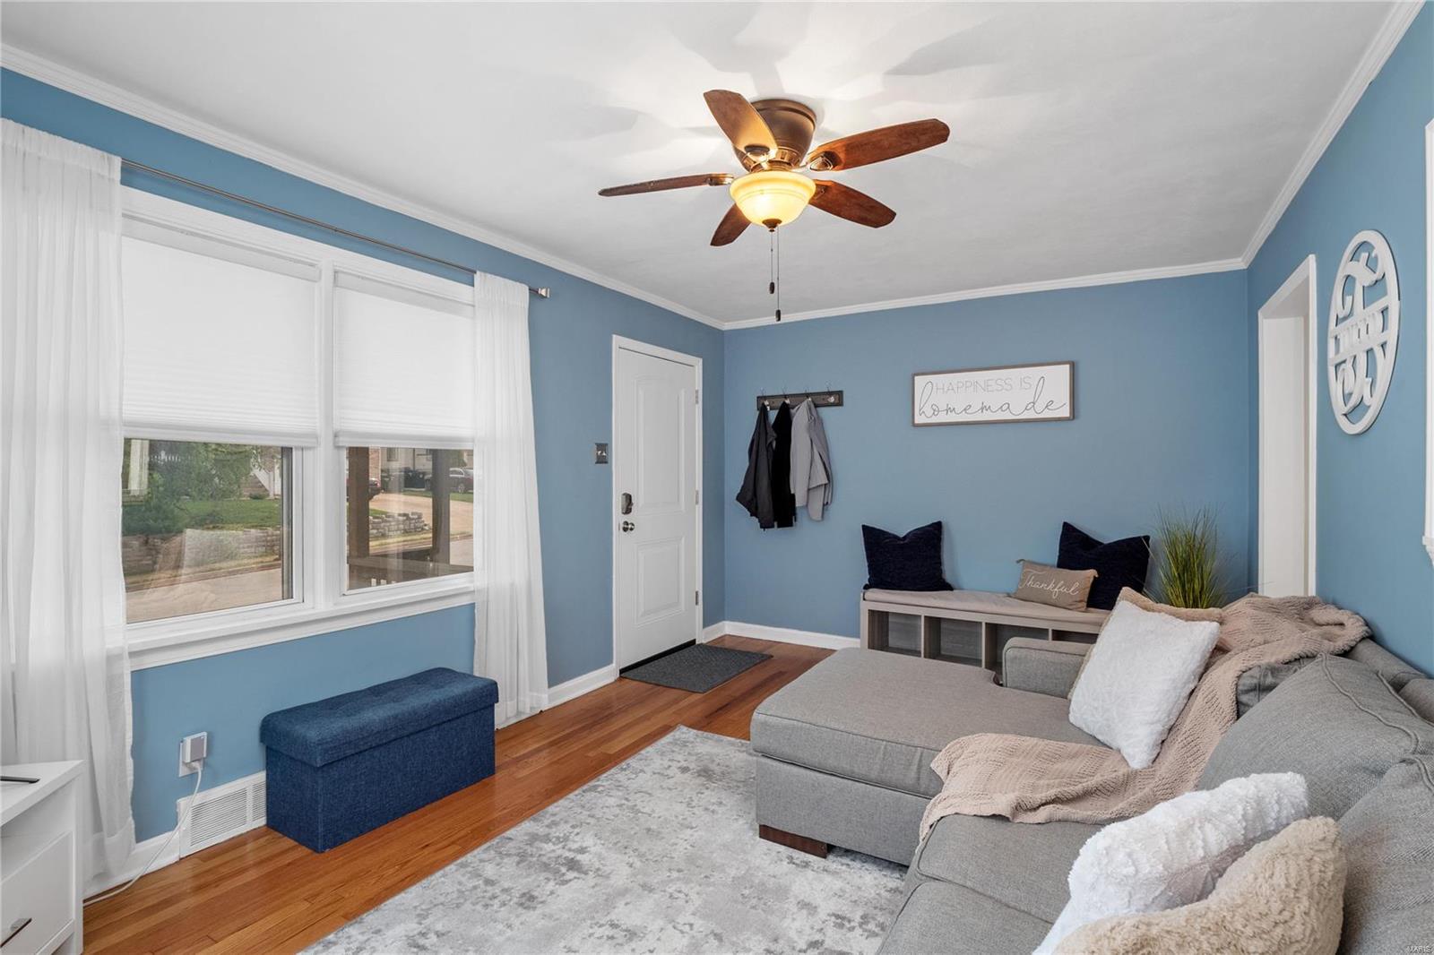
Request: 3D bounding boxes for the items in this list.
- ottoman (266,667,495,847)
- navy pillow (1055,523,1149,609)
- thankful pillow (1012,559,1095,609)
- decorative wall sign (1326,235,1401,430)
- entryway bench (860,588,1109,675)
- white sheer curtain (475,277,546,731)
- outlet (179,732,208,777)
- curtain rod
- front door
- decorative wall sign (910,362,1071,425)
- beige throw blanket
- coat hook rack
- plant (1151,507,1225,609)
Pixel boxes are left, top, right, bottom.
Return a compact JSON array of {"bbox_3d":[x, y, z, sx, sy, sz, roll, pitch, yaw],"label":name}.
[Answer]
[{"bbox_3d":[-1.289,1.062,2.516,0.370,0.395,0.730,1,1,34],"label":"ottoman"},{"bbox_3d":[2.204,0.510,3.660,0.440,0.450,0.150,9,-8,41],"label":"navy pillow"},{"bbox_3d":[1.978,0.625,3.759,0.110,0.230,0.420,23,-8,-31],"label":"thankful pillow"},{"bbox_3d":[1.785,-0.396,1.761,0.024,0.550,0.570,1,1,32],"label":"decorative wall sign"},{"bbox_3d":[1.624,1.002,3.809,1.470,0.520,0.390,1,1,32],"label":"entryway bench"},{"bbox_3d":[-1.010,0.132,3.146,0.100,2.200,0.450,1,1,32],"label":"white sheer curtain"},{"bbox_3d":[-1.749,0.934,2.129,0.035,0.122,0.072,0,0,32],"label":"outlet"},{"bbox_3d":[-1.456,-0.963,2.464,0.060,0.045,2.160,0,0,32],"label":"curtain rod"},{"bbox_3d":[-0.384,0.194,4.394,0.050,2.040,0.870,0,0,32],"label":"front door"},{"bbox_3d":[1.730,-0.520,4.055,0.945,0.358,0.030,0,0,32],"label":"decorative wall sign"},{"bbox_3d":[1.258,0.680,1.895,1.420,0.570,0.720,0,0,-13],"label":"beige throw blanket"},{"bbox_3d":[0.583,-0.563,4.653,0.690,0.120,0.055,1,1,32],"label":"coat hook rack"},{"bbox_3d":[2.444,0.709,3.292,0.340,1.100,0.340,1,1,32],"label":"plant"}]

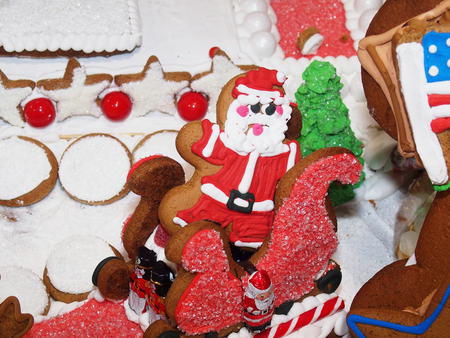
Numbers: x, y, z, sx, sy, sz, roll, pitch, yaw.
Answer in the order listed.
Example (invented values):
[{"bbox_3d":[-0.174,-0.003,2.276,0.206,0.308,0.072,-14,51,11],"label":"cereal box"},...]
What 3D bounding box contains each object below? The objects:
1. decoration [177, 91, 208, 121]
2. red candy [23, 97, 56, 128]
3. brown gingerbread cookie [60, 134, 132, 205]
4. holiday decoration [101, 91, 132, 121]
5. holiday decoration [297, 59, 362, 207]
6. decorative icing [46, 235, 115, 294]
[{"bbox_3d":[-0.025,-0.049,0.868,0.024,0.024,0.024,0,46,0],"label":"decoration"},{"bbox_3d":[-0.144,-0.044,0.862,0.024,0.024,0.024,0,46,0],"label":"red candy"},{"bbox_3d":[-0.097,0.000,0.835,0.054,0.009,0.054,0,76,0],"label":"brown gingerbread cookie"},{"bbox_3d":[-0.085,-0.049,0.868,0.024,0.024,0.024,0,46,0],"label":"holiday decoration"},{"bbox_3d":[0.072,-0.028,0.795,0.054,0.113,0.054,-7,46,7],"label":"holiday decoration"},{"bbox_3d":[-0.100,0.069,0.778,0.055,0.010,0.055,0,46,0],"label":"decorative icing"}]

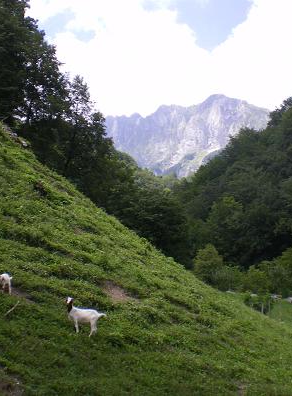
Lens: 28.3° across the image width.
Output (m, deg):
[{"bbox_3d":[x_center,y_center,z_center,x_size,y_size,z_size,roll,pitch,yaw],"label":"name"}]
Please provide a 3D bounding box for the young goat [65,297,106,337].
[{"bbox_3d":[-1.057,2.106,10.300,0.680,0.690,0.210,1,-3,-13],"label":"young goat"}]

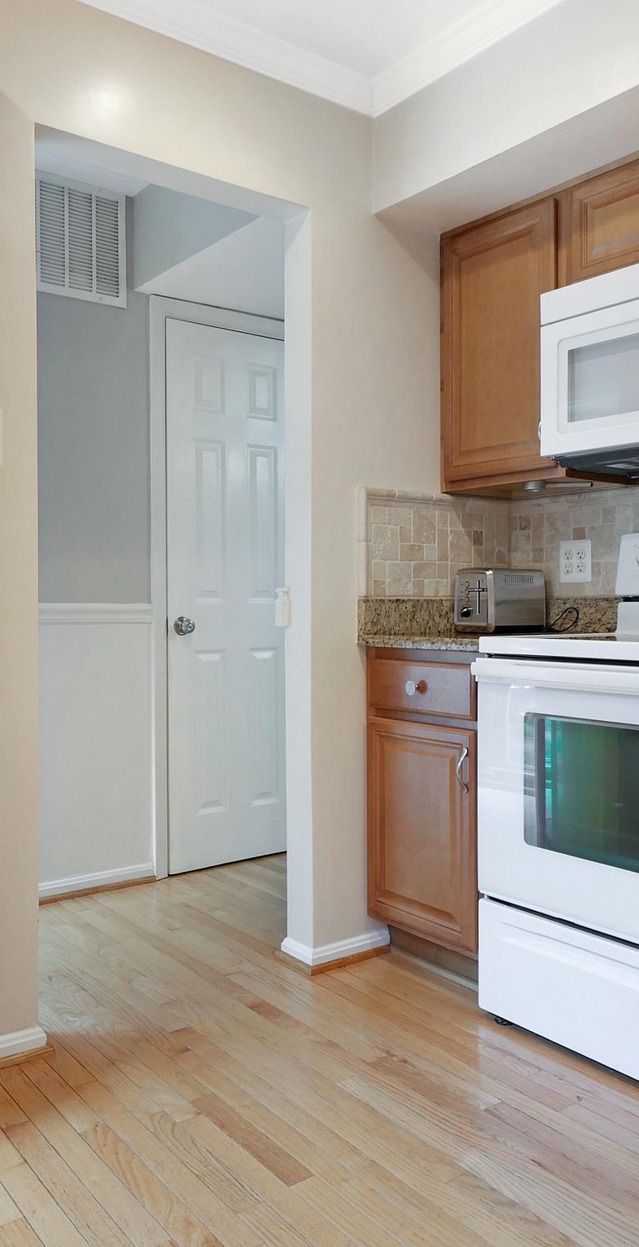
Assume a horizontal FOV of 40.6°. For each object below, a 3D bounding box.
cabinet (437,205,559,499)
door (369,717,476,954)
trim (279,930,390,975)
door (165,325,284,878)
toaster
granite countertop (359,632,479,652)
[{"bbox_3d":[0.643,-0.801,2.609,0.330,0.790,0.429,-1,1,-40],"label":"cabinet"},{"bbox_3d":[0.277,0.559,2.333,0.020,0.572,0.399,-1,1,-40],"label":"door"},{"bbox_3d":[0.038,0.920,2.475,0.265,0.080,0.170,-1,1,-38],"label":"trim"},{"bbox_3d":[-0.309,-0.100,3.310,0.600,2.050,0.040,-1,1,-36],"label":"door"},{"bbox_3d":[0.559,-0.064,2.673,0.255,0.190,0.153,-1,1,-40],"label":"toaster"},{"bbox_3d":[0.515,0.051,2.511,0.677,0.035,0.436,-1,1,-40],"label":"granite countertop"}]

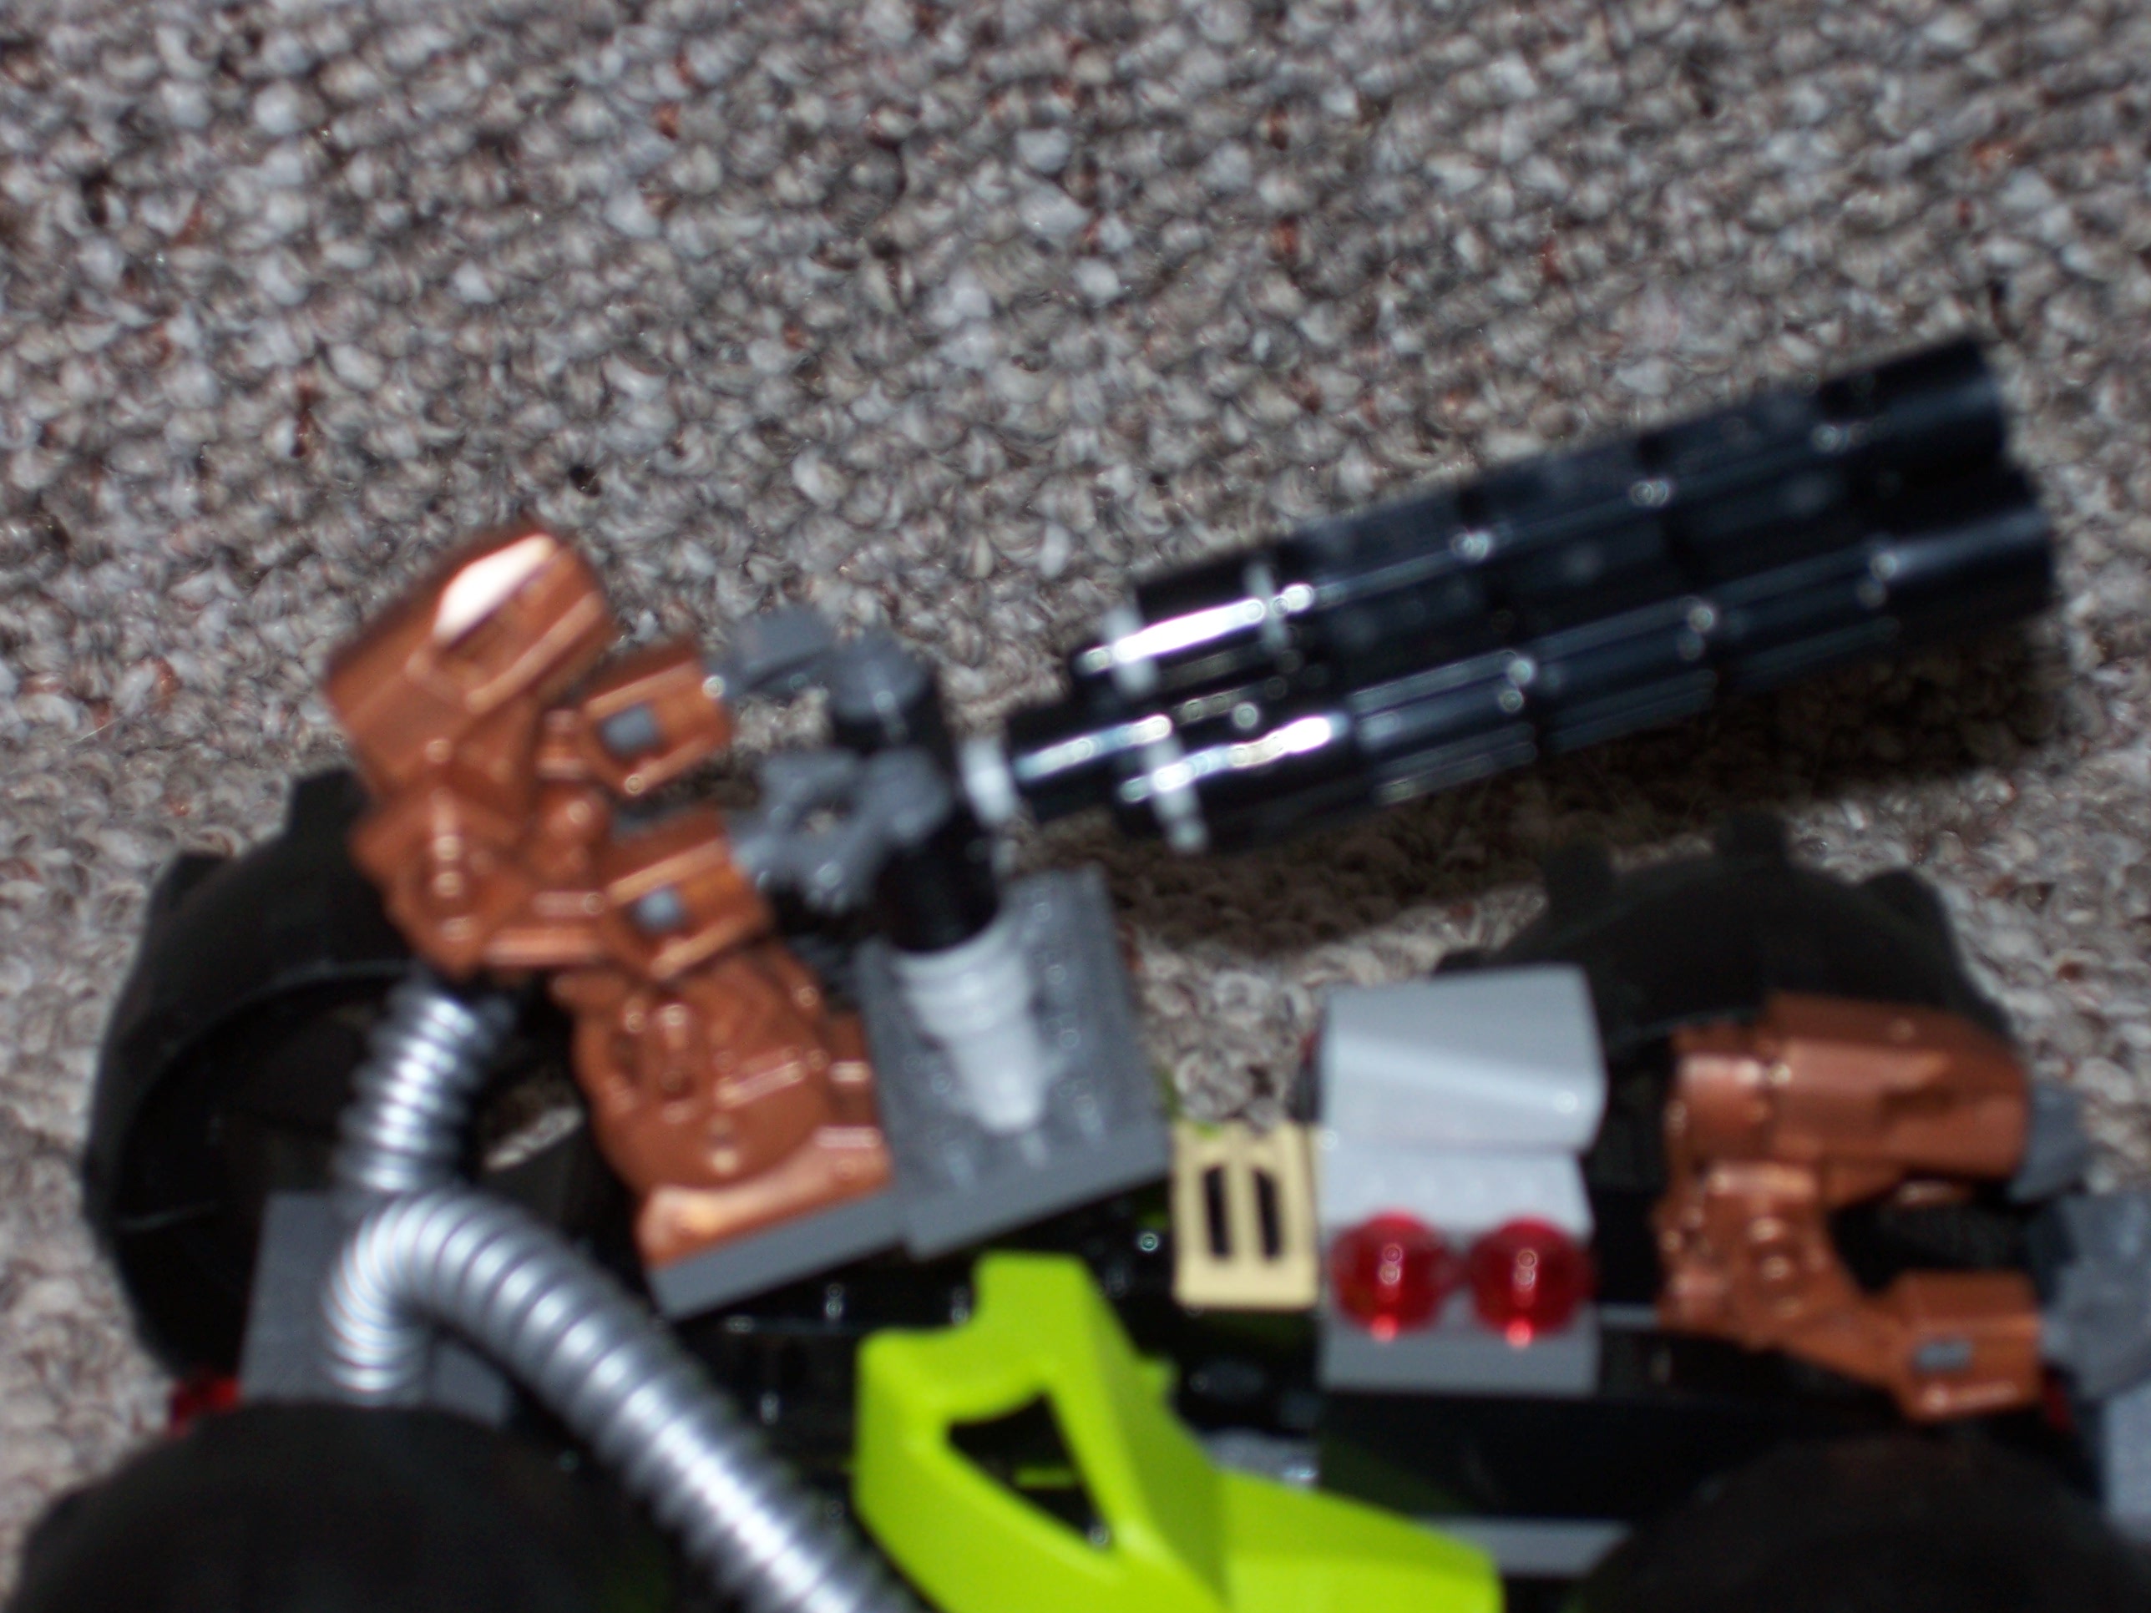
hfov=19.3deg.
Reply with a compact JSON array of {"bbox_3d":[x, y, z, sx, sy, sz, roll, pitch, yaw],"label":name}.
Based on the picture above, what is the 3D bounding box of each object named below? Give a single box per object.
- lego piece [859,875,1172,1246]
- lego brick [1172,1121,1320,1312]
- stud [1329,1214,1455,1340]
[{"bbox_3d":[-0.004,0.014,0.374,0.016,0.005,0.032,-17,27,2],"label":"lego piece"},{"bbox_3d":[0.010,0.024,0.380,0.008,0.003,0.016,0,32,0],"label":"lego brick"},{"bbox_3d":[0.018,0.027,0.367,0.007,0.005,0.007,0,32,0],"label":"stud"}]

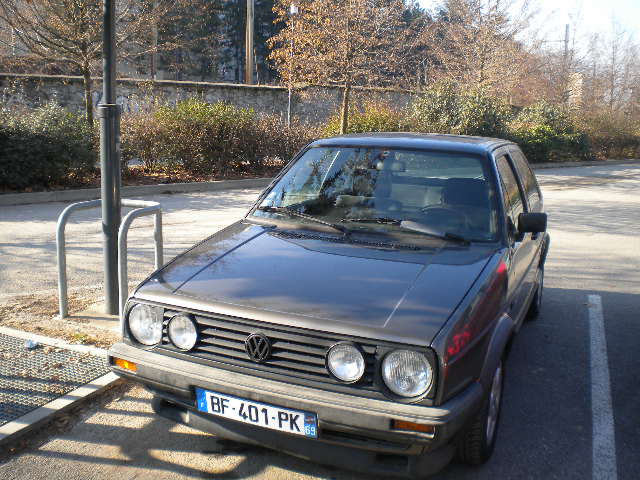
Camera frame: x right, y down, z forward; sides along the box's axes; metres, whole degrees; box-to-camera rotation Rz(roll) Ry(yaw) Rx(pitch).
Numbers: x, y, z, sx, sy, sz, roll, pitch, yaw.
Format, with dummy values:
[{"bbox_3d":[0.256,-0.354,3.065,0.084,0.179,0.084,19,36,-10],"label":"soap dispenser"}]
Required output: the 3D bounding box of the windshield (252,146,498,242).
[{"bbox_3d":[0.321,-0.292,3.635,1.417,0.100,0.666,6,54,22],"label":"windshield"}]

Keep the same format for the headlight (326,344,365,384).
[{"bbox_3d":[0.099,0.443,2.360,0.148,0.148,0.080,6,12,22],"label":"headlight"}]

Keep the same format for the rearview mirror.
[{"bbox_3d":[1.142,-0.091,3.472,0.160,0.110,0.085,6,12,22],"label":"rearview mirror"}]

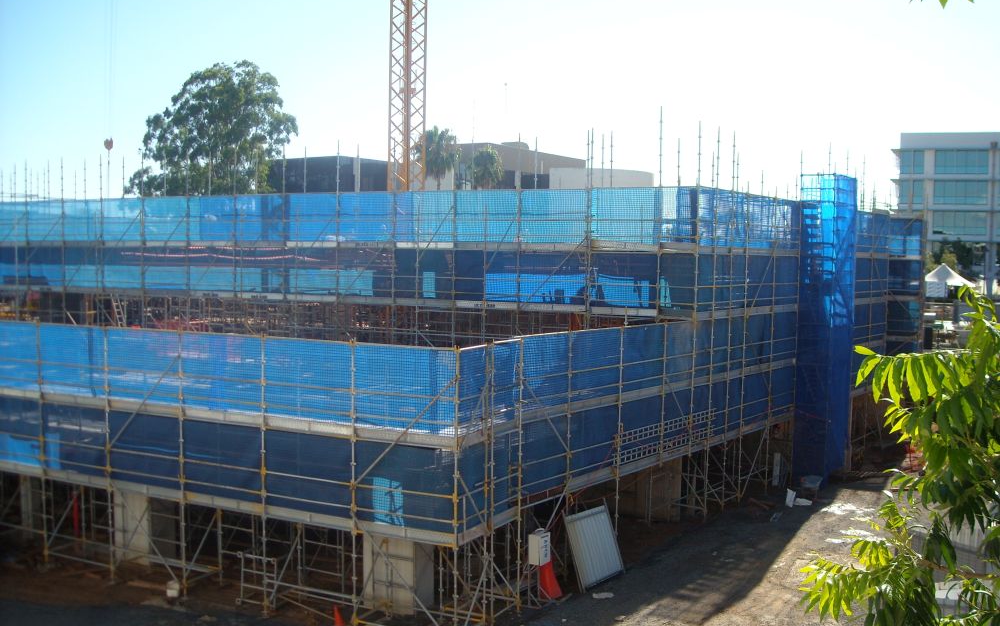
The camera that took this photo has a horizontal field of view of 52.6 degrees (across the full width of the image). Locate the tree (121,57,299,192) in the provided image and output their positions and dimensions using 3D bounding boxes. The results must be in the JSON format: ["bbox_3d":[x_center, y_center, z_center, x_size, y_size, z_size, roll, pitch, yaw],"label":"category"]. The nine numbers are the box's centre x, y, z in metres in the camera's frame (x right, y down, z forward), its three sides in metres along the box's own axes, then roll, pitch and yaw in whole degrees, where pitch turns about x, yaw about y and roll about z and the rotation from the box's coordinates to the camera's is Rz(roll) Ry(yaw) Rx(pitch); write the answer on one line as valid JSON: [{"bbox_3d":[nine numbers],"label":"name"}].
[{"bbox_3d":[-24.863,-11.040,87.676,14.970,21.450,14.221,1,3,0],"label":"tree"}]

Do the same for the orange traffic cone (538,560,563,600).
[{"bbox_3d":[1.194,6.290,23.987,0.550,0.960,0.550,1,3,0],"label":"orange traffic cone"}]

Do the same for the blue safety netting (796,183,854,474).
[{"bbox_3d":[11.960,0.600,37.190,1.250,11.100,2.420,3,4,37],"label":"blue safety netting"}]

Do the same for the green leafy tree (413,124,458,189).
[{"bbox_3d":[-5.628,-8.824,91.800,4.095,16.070,4.095,1,3,0],"label":"green leafy tree"}]

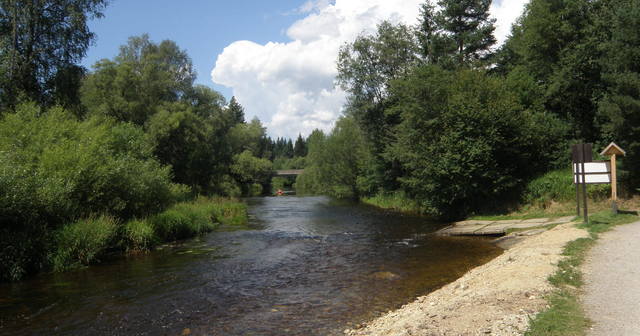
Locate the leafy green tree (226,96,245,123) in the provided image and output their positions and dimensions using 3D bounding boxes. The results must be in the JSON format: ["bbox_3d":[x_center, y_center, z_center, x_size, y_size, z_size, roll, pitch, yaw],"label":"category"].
[{"bbox_3d":[-15.821,-4.587,90.000,5.200,17.800,5.200,-1,-2,0],"label":"leafy green tree"}]

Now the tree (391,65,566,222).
[{"bbox_3d":[8.846,-1.432,27.000,9.600,8.600,8.200,-1,-2,0],"label":"tree"}]

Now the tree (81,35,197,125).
[{"bbox_3d":[-14.348,-3.913,38.000,9.300,13.300,8.800,-1,-2,0],"label":"tree"}]

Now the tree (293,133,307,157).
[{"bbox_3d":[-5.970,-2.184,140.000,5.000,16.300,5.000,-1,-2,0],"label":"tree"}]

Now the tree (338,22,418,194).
[{"bbox_3d":[5.286,-5.024,42.000,8.000,15.700,7.600,-1,-2,0],"label":"tree"}]

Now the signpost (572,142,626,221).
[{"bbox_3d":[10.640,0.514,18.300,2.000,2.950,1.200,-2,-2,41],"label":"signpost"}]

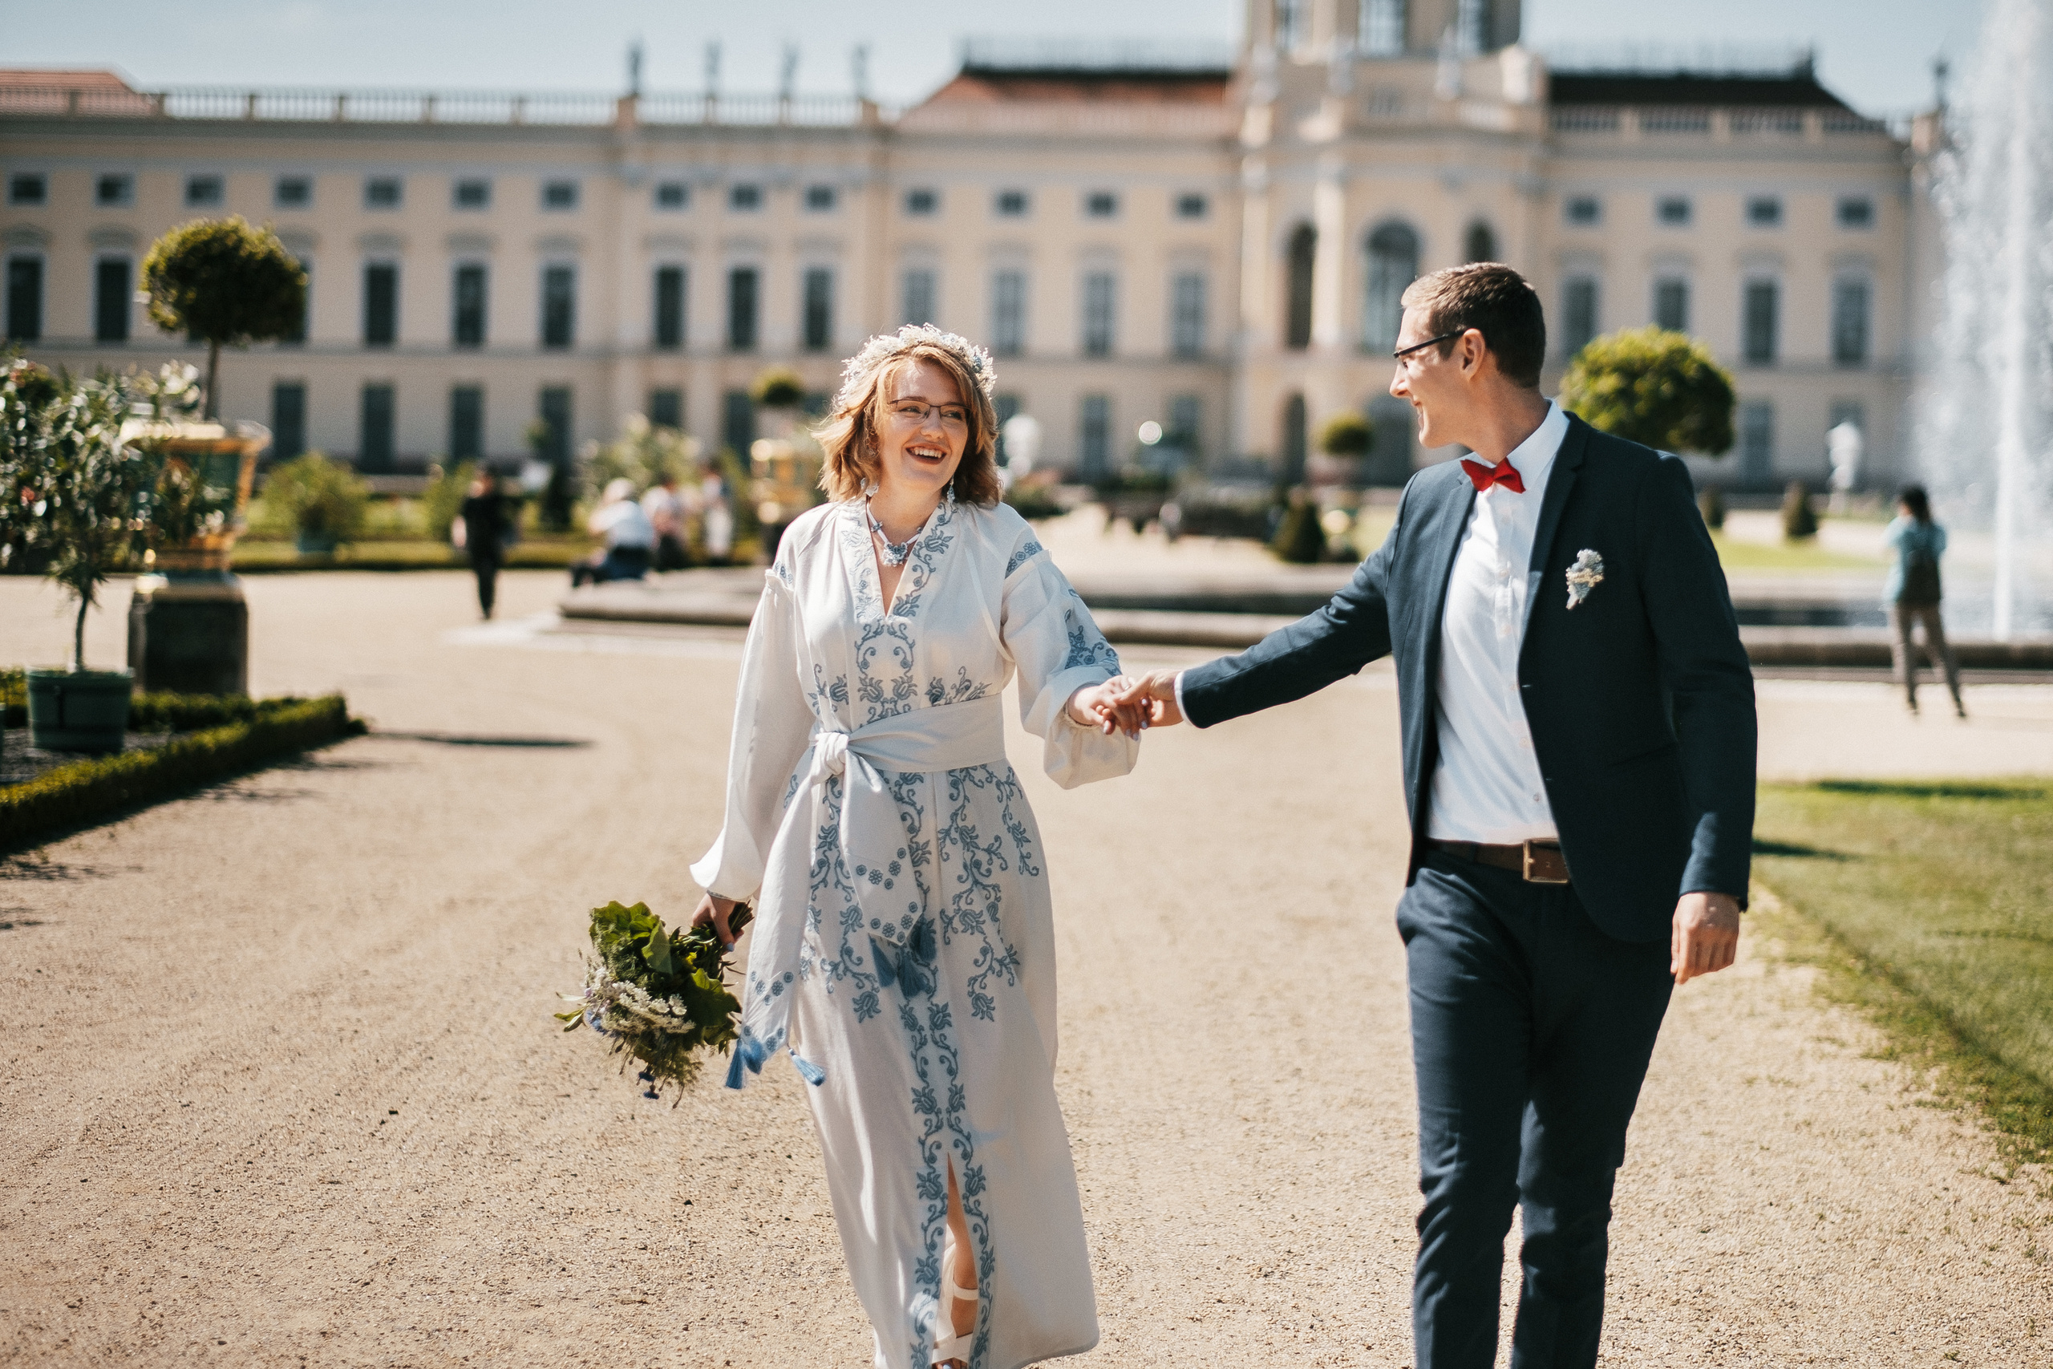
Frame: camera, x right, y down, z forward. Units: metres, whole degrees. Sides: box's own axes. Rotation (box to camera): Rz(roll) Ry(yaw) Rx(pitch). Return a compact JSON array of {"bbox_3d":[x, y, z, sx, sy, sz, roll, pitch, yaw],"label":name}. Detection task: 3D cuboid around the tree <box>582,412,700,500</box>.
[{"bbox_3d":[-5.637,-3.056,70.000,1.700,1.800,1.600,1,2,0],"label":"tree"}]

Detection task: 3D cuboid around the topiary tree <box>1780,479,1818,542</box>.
[{"bbox_3d":[20.196,-4.538,125.000,0.950,1.550,0.950,1,2,0],"label":"topiary tree"}]

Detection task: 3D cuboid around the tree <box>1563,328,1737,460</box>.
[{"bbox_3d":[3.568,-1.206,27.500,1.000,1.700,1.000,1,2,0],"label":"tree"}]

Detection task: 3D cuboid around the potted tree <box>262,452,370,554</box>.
[{"bbox_3d":[-11.287,-2.912,76.000,1.700,1.550,1.600,1,2,0],"label":"potted tree"}]

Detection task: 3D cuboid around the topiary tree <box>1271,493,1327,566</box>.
[{"bbox_3d":[5.138,-2.906,90.000,1.000,1.400,1.000,1,2,0],"label":"topiary tree"}]

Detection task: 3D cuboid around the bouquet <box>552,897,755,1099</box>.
[{"bbox_3d":[-0.600,0.506,7.700,0.320,0.320,0.290,39,-10,0],"label":"bouquet"}]

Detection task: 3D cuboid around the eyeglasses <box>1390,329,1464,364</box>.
[{"bbox_3d":[0.586,-0.487,6.850,0.140,0.045,0.140,-19,1,7],"label":"eyeglasses"}]

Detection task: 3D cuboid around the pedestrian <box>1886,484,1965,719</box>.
[{"bbox_3d":[6.332,-0.582,33.800,0.520,1.640,0.420,0,3,-27],"label":"pedestrian"}]

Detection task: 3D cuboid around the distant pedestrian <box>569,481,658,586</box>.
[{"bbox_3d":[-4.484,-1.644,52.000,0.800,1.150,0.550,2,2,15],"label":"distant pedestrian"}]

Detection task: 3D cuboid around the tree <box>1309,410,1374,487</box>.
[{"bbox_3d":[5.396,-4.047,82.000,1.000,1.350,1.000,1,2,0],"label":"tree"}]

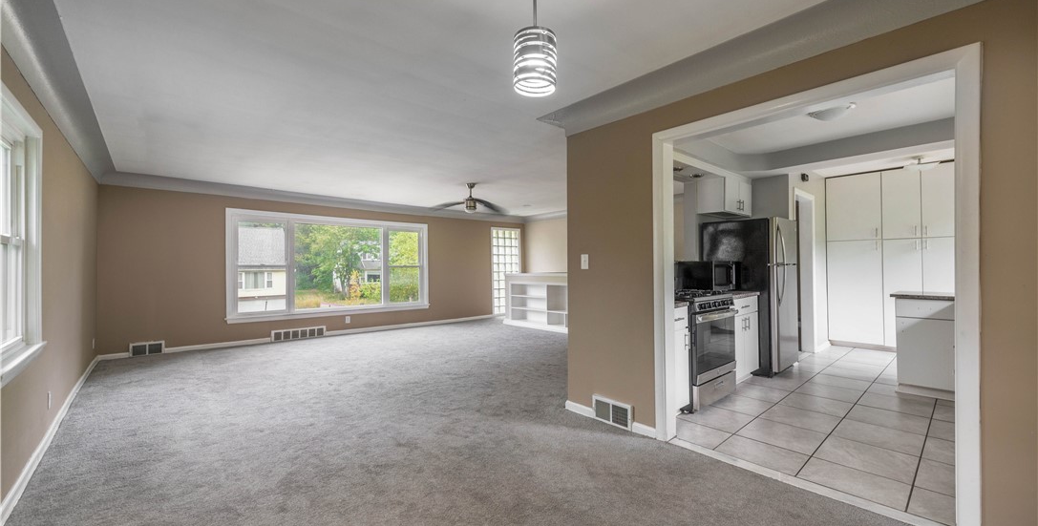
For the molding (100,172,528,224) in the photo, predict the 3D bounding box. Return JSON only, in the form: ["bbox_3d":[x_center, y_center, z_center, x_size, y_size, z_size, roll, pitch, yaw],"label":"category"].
[{"bbox_3d":[-2.611,-1.082,7.664,7.439,0.175,0.150,0,-1,-42],"label":"molding"}]

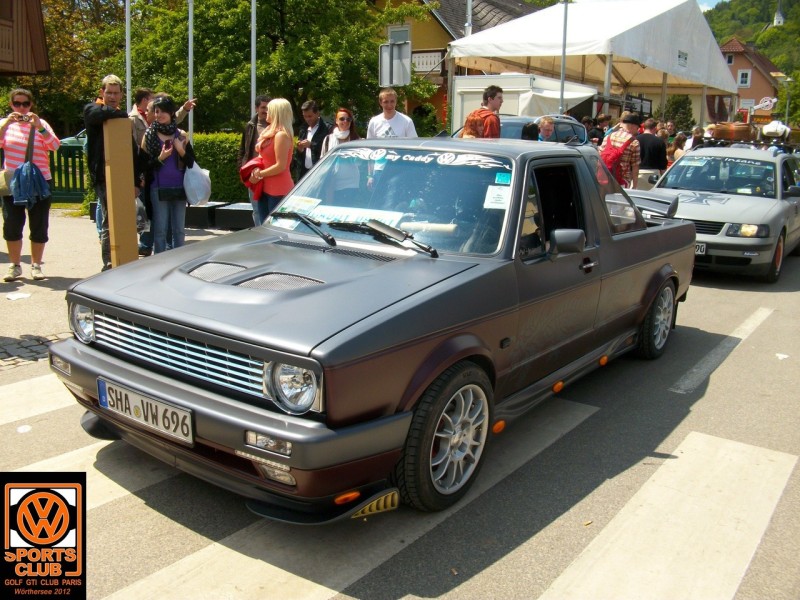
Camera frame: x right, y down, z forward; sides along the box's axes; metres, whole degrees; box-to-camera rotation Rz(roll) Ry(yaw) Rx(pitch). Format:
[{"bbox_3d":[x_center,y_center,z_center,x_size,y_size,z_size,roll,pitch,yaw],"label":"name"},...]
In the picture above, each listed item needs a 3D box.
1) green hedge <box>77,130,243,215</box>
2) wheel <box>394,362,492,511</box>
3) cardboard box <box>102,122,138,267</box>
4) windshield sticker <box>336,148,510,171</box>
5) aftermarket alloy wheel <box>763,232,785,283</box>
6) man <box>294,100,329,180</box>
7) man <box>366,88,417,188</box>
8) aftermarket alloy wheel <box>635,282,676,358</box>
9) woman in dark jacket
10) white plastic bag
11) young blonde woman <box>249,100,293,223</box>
[{"bbox_3d":[-3.043,-1.719,10.700,2.700,1.150,0.900,2,11,-2],"label":"green hedge"},{"bbox_3d":[0.145,0.521,3.044,0.200,0.580,0.580,12,16,33],"label":"wheel"},{"bbox_3d":[-2.383,-0.867,6.728,0.210,1.340,0.140,-3,14,-18],"label":"cardboard box"},{"bbox_3d":[0.084,-0.701,3.872,1.060,0.090,0.030,12,-29,33],"label":"windshield sticker"},{"bbox_3d":[3.785,-0.475,8.055,0.200,0.600,0.600,12,16,33],"label":"aftermarket alloy wheel"},{"bbox_3d":[-0.907,-1.213,8.163,0.480,1.660,0.380,10,14,33],"label":"man"},{"bbox_3d":[-0.123,-1.222,7.923,0.520,1.770,0.320,3,11,3],"label":"man"},{"bbox_3d":[1.644,0.103,5.158,0.200,0.580,0.580,12,16,33],"label":"aftermarket alloy wheel"},{"bbox_3d":[-2.080,-0.995,7.007,0.500,1.600,0.360,1,11,-7],"label":"woman in dark jacket"},{"bbox_3d":[-1.848,-1.054,7.170,0.250,0.410,0.220,1,11,-6],"label":"white plastic bag"},{"bbox_3d":[-1.204,-1.053,7.359,0.450,1.620,0.380,3,11,2],"label":"young blonde woman"}]

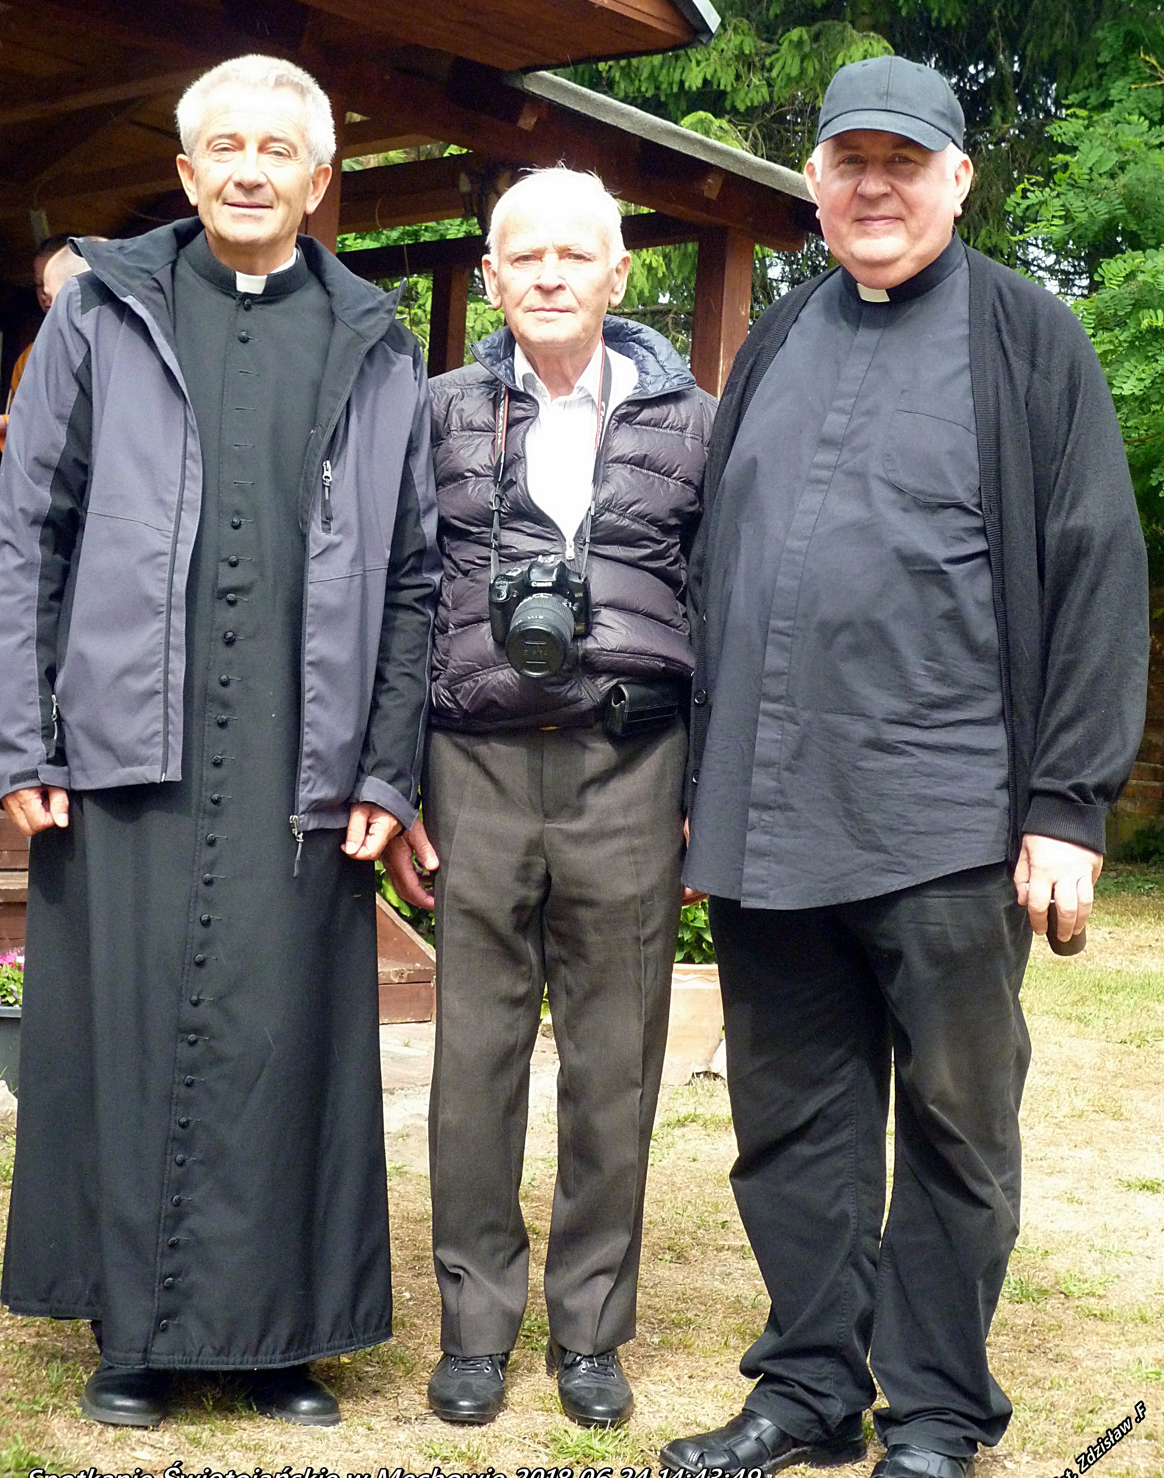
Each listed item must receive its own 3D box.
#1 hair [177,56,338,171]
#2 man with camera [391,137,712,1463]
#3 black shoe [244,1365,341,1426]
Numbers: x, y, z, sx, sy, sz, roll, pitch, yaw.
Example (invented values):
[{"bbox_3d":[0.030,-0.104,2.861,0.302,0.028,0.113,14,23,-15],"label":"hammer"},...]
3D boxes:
[{"bbox_3d":[-0.423,-0.799,3.440,0.200,0.170,0.210,4,2,-4],"label":"hair"},{"bbox_3d":[-0.034,0.062,3.549,0.480,1.670,0.380,3,3,3],"label":"man with camera"},{"bbox_3d":[-0.426,0.827,3.555,0.110,0.115,0.300,0,4,-33],"label":"black shoe"}]

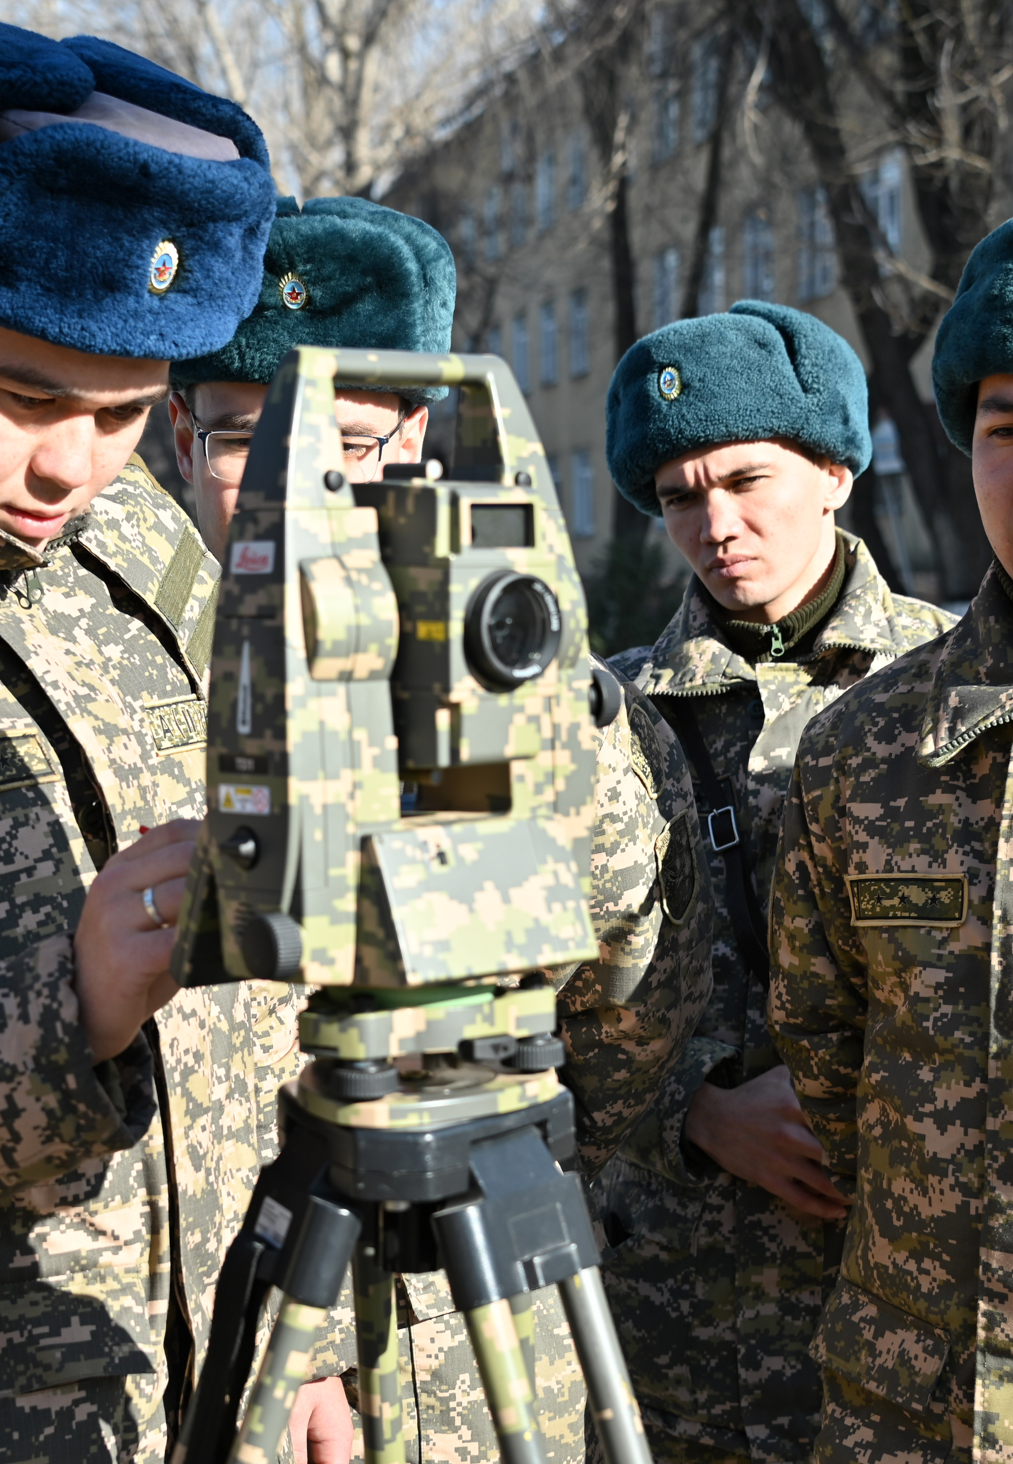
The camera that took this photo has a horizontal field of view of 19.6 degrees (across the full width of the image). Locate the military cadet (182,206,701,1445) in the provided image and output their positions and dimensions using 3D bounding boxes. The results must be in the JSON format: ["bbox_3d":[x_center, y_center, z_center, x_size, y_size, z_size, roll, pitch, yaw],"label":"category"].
[{"bbox_3d":[-0.075,0.494,2.350,0.530,1.840,0.360,0,3,2],"label":"military cadet"}]

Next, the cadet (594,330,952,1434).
[{"bbox_3d":[0.268,0.503,2.750,0.520,1.800,0.360,1,3,25],"label":"cadet"}]

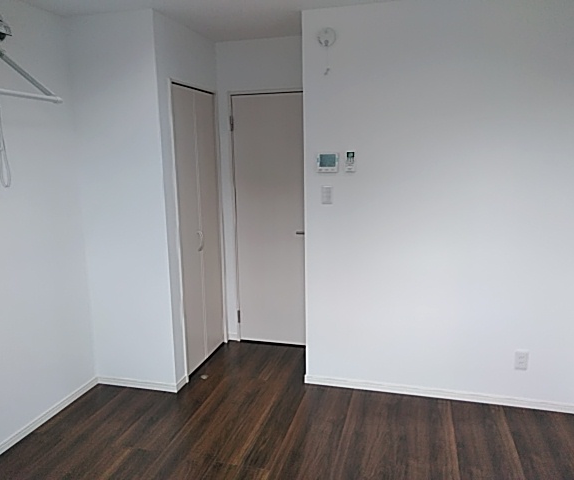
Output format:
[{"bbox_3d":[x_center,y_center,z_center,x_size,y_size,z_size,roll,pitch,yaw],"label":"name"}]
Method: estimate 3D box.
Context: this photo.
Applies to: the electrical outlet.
[{"bbox_3d":[1.420,0.733,3.018,0.073,0.120,0.012,2,11,15],"label":"electrical outlet"}]

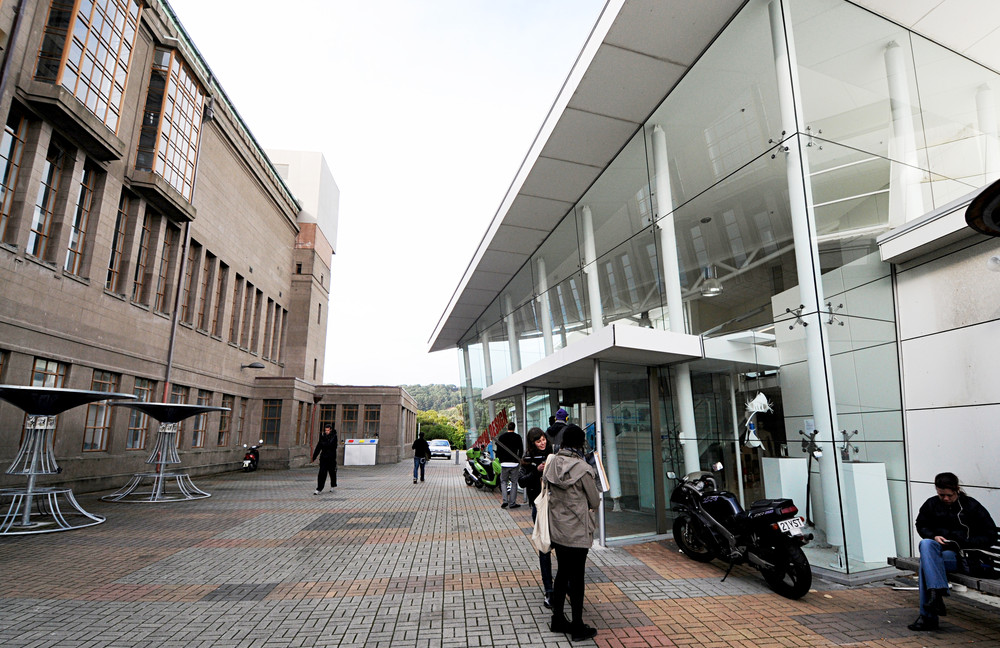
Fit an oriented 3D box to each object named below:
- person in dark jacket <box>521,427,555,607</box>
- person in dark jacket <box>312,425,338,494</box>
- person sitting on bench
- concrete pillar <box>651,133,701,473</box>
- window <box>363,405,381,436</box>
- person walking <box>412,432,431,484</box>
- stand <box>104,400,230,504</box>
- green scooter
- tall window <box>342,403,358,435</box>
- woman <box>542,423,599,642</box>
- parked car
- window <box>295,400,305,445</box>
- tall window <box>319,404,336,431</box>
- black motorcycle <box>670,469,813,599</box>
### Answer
[{"bbox_3d":[0.479,1.877,4.998,0.540,1.640,0.420,9,-16,-35],"label":"person in dark jacket"},{"bbox_3d":[-4.756,3.718,13.709,0.550,1.800,0.560,-8,-15,30],"label":"person in dark jacket"},{"bbox_3d":[3.695,1.889,4.193,0.770,1.210,0.560,3,-13,-15],"label":"person sitting on bench"},{"bbox_3d":[2.700,-0.011,7.657,0.222,6.027,0.222,-6,0,-7],"label":"concrete pillar"},{"bbox_3d":[-6.721,5.319,26.217,0.851,2.111,0.200,1,-13,-6],"label":"window"},{"bbox_3d":[-2.811,4.812,18.016,0.600,1.730,0.500,1,-13,-6],"label":"person walking"},{"bbox_3d":[-8.914,3.388,13.291,2.700,2.340,2.700,1,-13,-6],"label":"stand"},{"bbox_3d":[-0.536,4.237,14.717,0.680,1.140,1.750,11,-17,-40],"label":"green scooter"},{"bbox_3d":[-8.130,5.425,27.184,0.860,2.000,0.150,1,-13,-6],"label":"tall window"},{"bbox_3d":[0.589,1.698,4.225,0.500,1.640,0.420,-11,-17,38],"label":"woman"},{"bbox_3d":[-4.500,9.541,38.067,1.680,1.420,4.100,1,-13,-6],"label":"parked car"},{"bbox_3d":[-9.214,4.591,23.038,0.200,2.035,0.903,1,-13,-6],"label":"window"},{"bbox_3d":[-9.288,5.402,27.071,0.850,1.990,0.150,1,-13,-6],"label":"tall window"},{"bbox_3d":[2.592,2.239,5.519,0.680,1.080,2.000,3,-13,-13],"label":"black motorcycle"}]

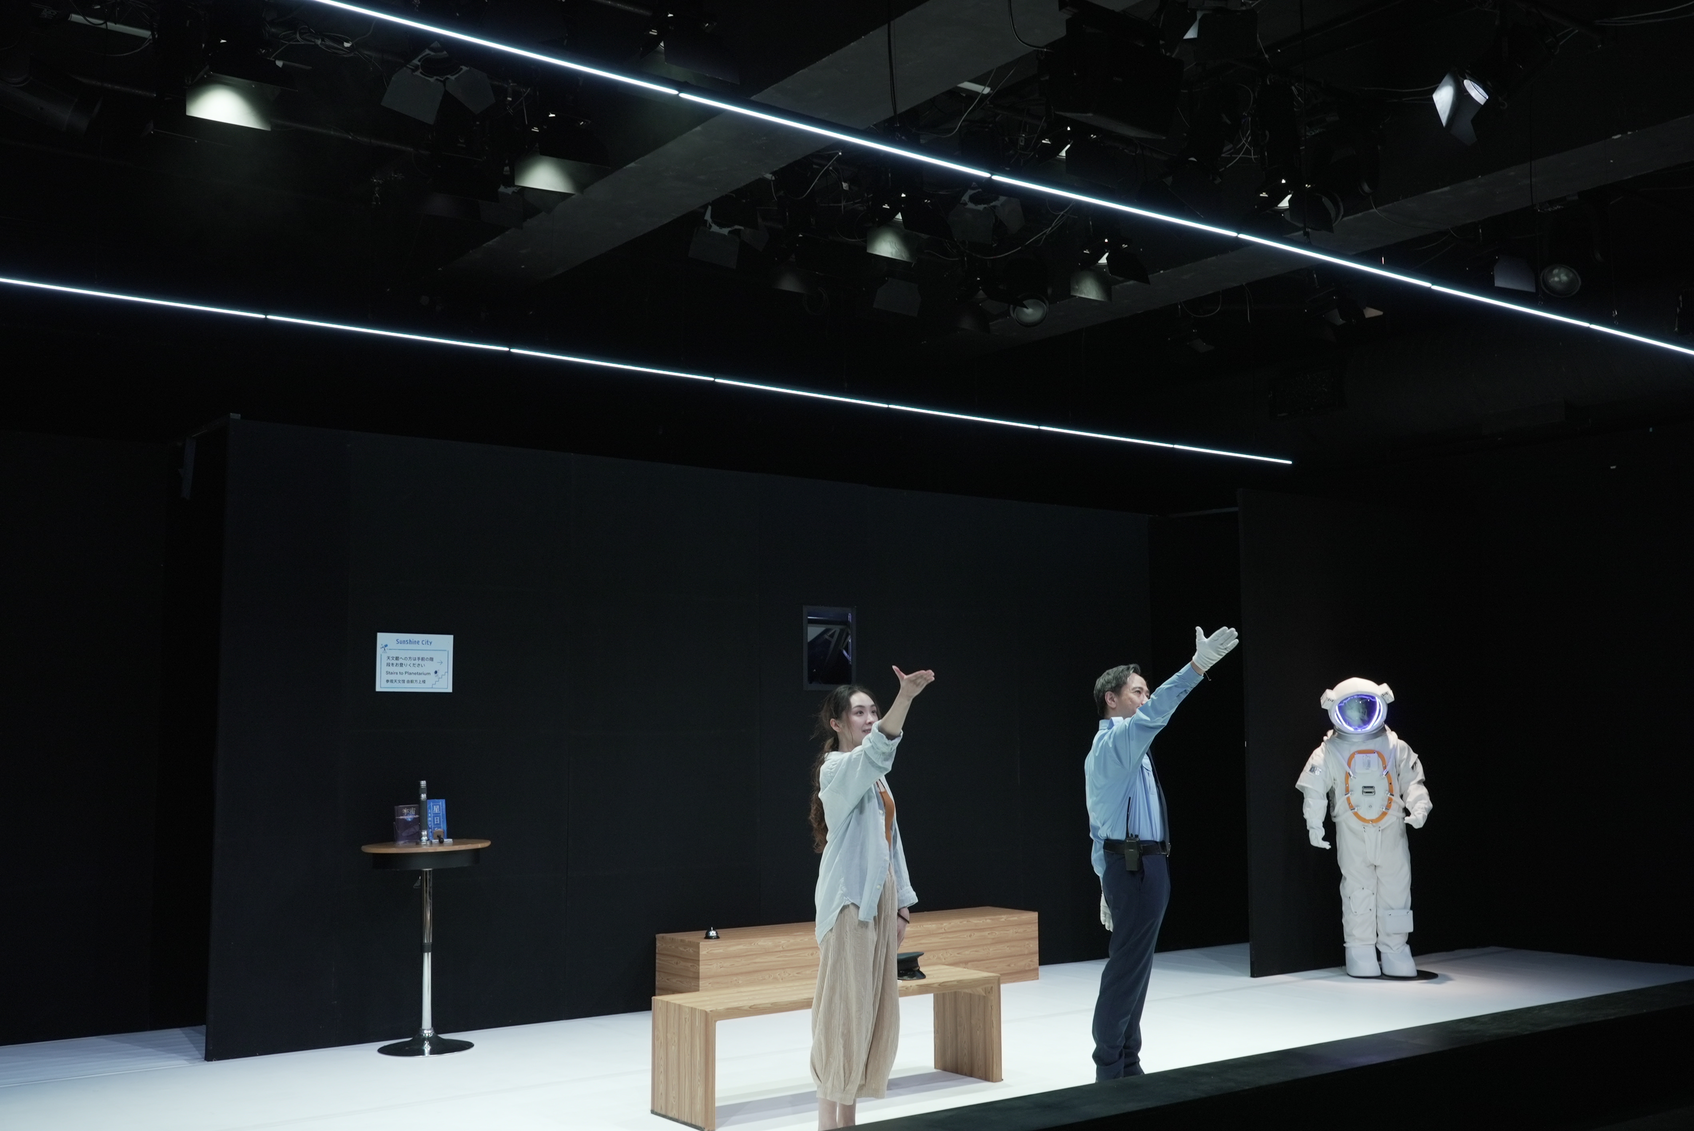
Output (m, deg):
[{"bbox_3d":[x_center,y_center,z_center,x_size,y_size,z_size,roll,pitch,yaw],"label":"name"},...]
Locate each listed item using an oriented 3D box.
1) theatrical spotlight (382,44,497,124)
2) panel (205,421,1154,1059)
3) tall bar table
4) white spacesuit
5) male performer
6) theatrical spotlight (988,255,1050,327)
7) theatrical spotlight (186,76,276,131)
[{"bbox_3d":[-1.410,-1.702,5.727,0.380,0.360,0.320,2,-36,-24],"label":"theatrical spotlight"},{"bbox_3d":[-0.443,0.965,9.531,6.206,2.983,0.100,4,-7,-36],"label":"panel"},{"bbox_3d":[-2.007,1.821,7.886,0.605,0.954,0.605,1,-6,-14],"label":"tall bar table"},{"bbox_3d":[3.228,1.618,10.300,0.795,1.818,0.550,-2,-6,17],"label":"white spacesuit"},{"bbox_3d":[1.353,1.228,6.999,0.689,1.934,0.550,-1,-6,6],"label":"male performer"},{"bbox_3d":[0.898,-1.438,8.567,0.280,0.370,0.290,0,-44,1],"label":"theatrical spotlight"},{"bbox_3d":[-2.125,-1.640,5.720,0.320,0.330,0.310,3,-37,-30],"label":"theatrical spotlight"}]

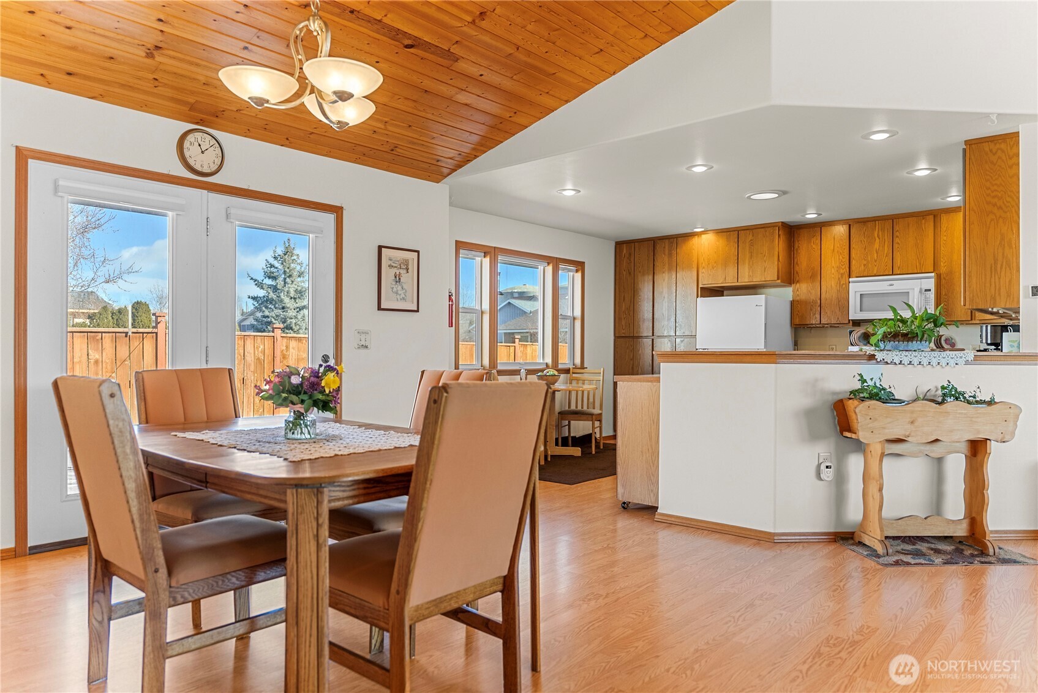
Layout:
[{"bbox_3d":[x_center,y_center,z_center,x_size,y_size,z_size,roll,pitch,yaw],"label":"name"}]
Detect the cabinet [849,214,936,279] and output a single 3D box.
[{"bbox_3d":[3.799,-0.988,6.994,0.766,0.595,0.330,0,0,41],"label":"cabinet"}]

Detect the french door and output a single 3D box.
[{"bbox_3d":[-1.974,0.041,4.347,0.070,2.031,1.889,0,0,40],"label":"french door"}]

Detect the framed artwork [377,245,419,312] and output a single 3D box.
[{"bbox_3d":[-0.944,-0.532,5.506,0.025,0.508,0.429,0,0,40],"label":"framed artwork"}]

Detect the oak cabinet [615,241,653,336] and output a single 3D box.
[{"bbox_3d":[1.589,-0.703,8.630,0.538,1.172,0.600,0,0,40],"label":"oak cabinet"}]

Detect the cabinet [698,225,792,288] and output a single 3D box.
[{"bbox_3d":[2.607,-0.982,7.839,0.923,0.610,0.600,0,0,41],"label":"cabinet"}]

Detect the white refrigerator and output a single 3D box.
[{"bbox_3d":[2.535,0.299,7.774,0.778,1.667,0.740,0,0,41],"label":"white refrigerator"}]

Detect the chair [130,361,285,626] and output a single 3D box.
[{"bbox_3d":[-1.321,0.601,3.059,0.640,1.000,0.480,0,0,41],"label":"chair"}]

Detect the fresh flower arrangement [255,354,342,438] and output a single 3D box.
[{"bbox_3d":[-0.818,0.203,2.588,0.330,0.273,0.300,0,0,-18],"label":"fresh flower arrangement"}]

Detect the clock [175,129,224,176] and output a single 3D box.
[{"bbox_3d":[-1.971,-1.200,4.300,0.050,0.285,0.285,0,0,41],"label":"clock"}]

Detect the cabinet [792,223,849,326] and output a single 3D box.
[{"bbox_3d":[3.287,-0.747,7.433,0.581,1.077,0.330,0,0,41],"label":"cabinet"}]

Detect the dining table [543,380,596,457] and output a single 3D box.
[{"bbox_3d":[0.366,0.742,7.089,0.840,0.740,0.760,0,0,18],"label":"dining table"}]

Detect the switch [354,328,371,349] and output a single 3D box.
[{"bbox_3d":[-1.177,-0.055,5.243,0.012,0.150,0.145,0,0,40],"label":"switch"}]

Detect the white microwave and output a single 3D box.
[{"bbox_3d":[3.740,-0.477,6.885,0.744,0.425,0.390,0,0,40],"label":"white microwave"}]

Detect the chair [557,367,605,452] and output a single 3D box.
[{"bbox_3d":[0.671,0.680,7.487,0.420,0.890,0.500,0,0,18],"label":"chair"}]

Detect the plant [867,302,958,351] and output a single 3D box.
[{"bbox_3d":[2.314,-0.117,4.070,0.490,0.275,0.270,0,0,-4],"label":"plant"}]

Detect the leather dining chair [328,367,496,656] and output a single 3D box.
[{"bbox_3d":[-0.486,0.599,2.869,0.471,1.001,0.668,0,0,40],"label":"leather dining chair"}]

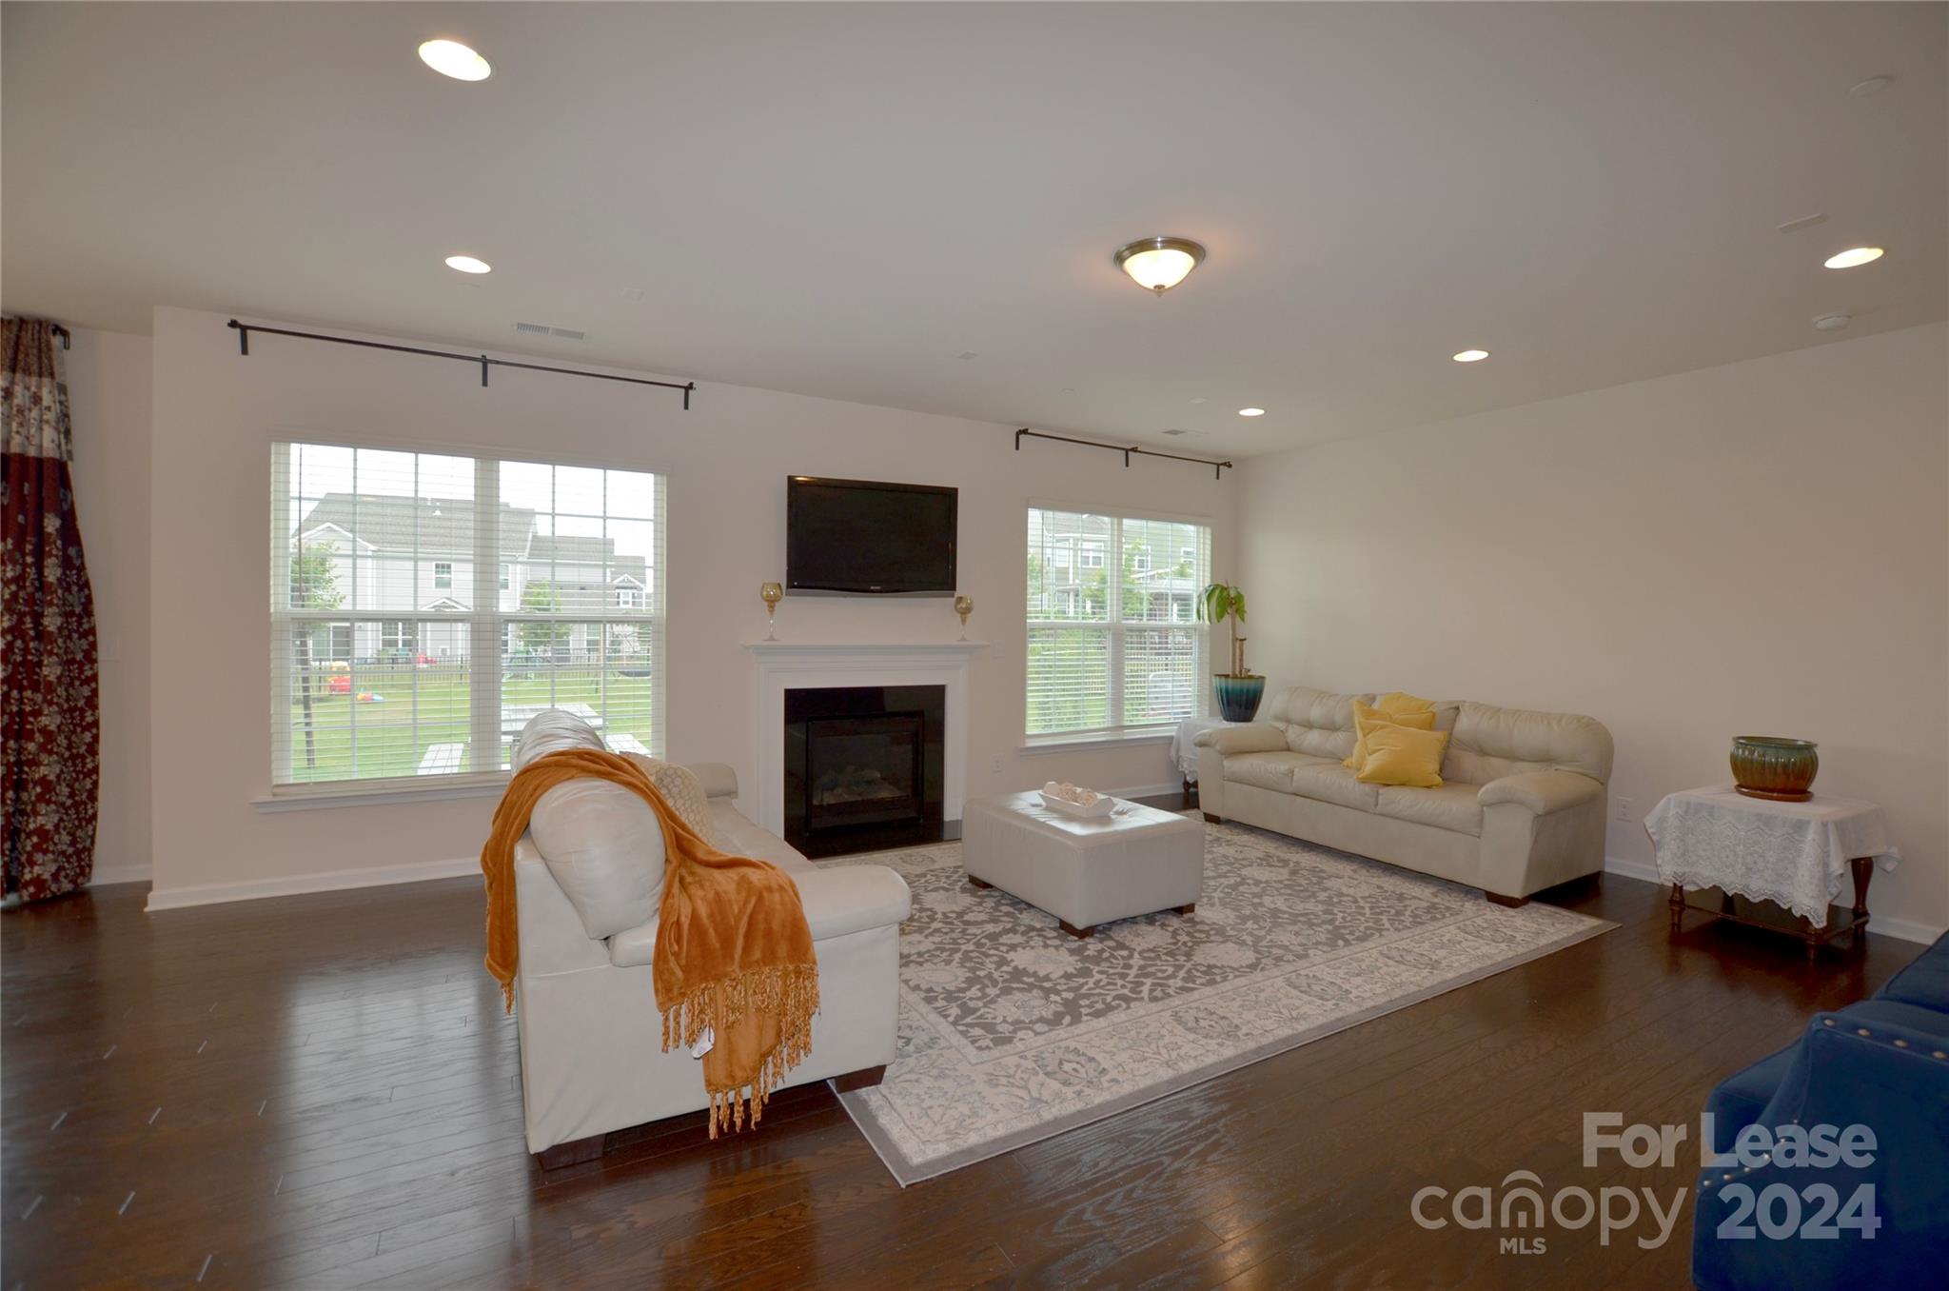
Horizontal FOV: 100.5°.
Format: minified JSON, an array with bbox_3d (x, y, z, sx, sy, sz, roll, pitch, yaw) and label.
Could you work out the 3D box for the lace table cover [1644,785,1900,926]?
[{"bbox_3d":[3.537,0.896,3.594,0.780,0.410,0.620,0,2,-30],"label":"lace table cover"}]

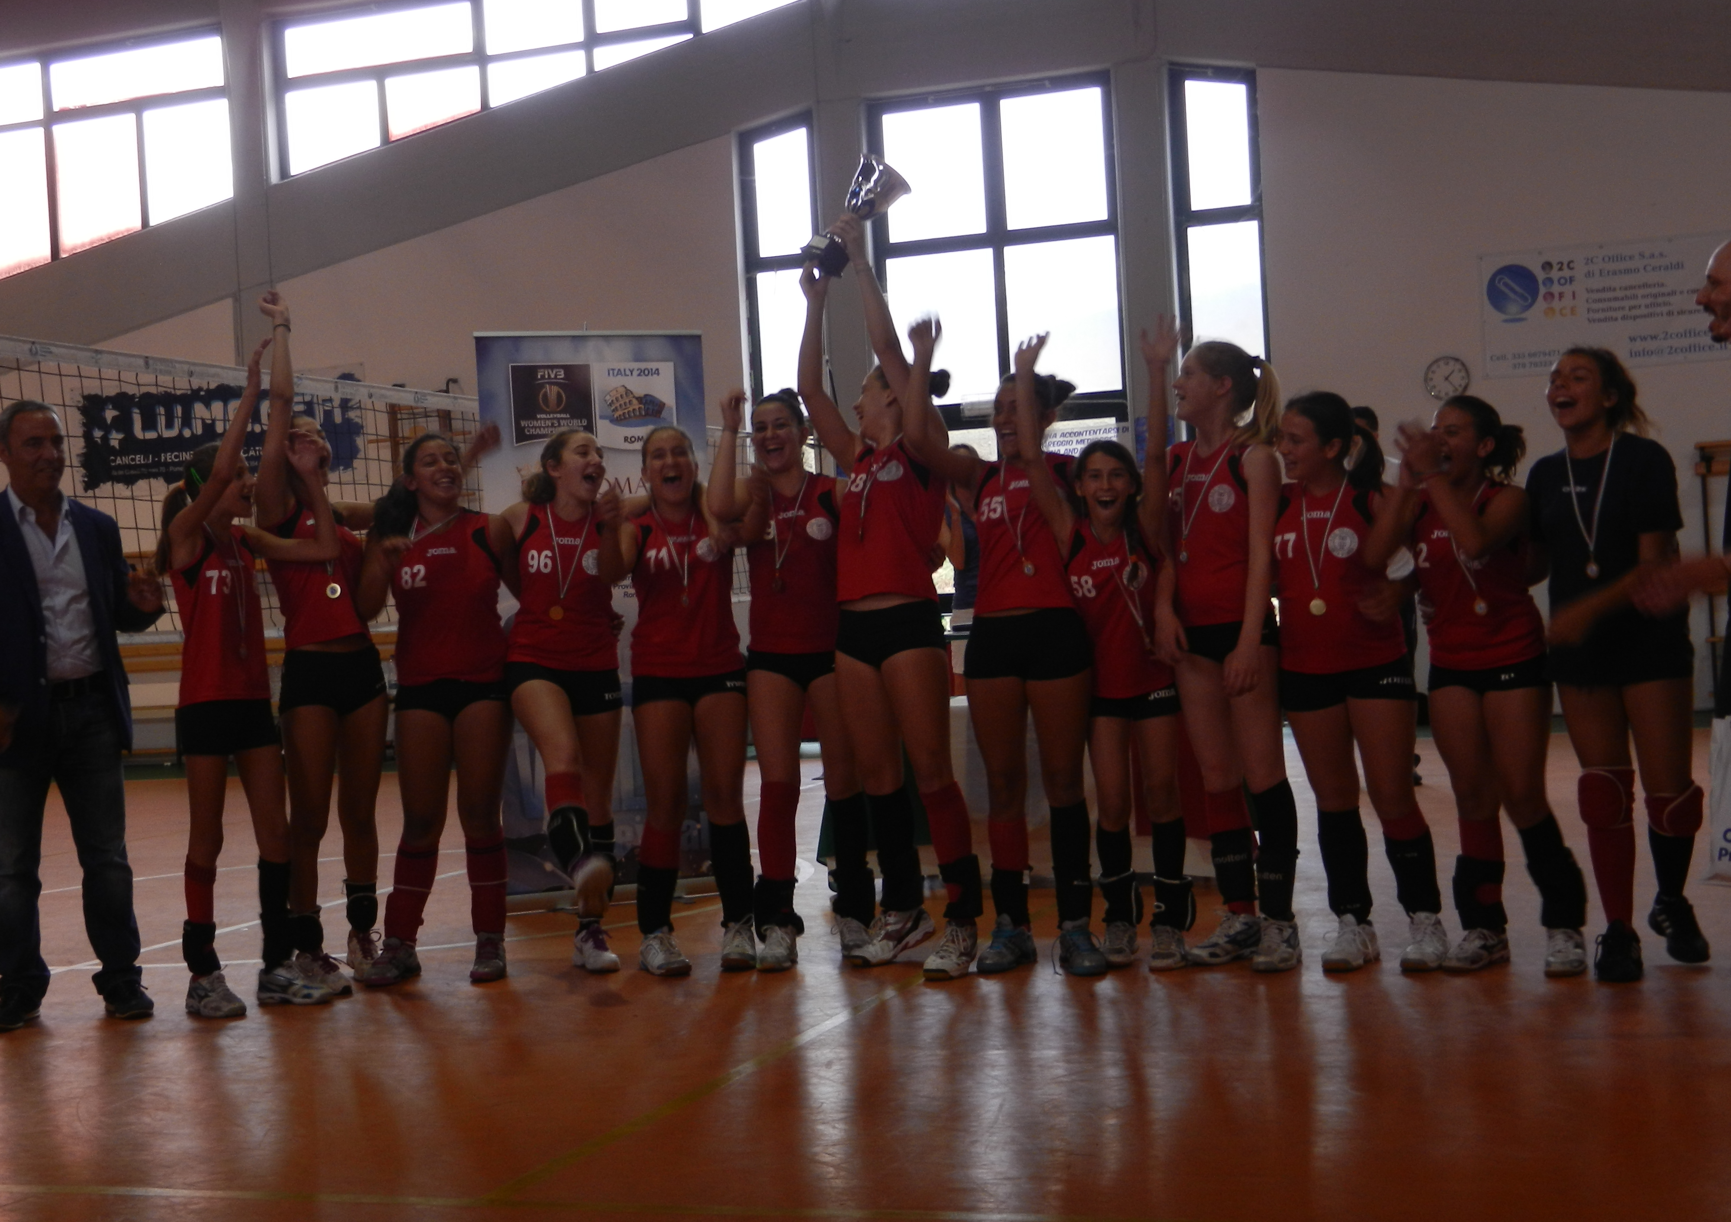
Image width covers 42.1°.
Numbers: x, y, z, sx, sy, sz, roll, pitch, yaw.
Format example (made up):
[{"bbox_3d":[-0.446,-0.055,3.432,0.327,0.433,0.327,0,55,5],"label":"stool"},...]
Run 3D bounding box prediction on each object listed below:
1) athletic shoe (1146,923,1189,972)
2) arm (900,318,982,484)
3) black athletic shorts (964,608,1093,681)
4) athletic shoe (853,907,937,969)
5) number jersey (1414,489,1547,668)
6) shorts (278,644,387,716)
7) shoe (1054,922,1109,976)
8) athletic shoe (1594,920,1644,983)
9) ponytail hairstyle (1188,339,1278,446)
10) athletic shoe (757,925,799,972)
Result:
[{"bbox_3d":[0.844,0.936,6.282,0.105,0.120,0.260,-3,0,12],"label":"athletic shoe"},{"bbox_3d":[0.206,-0.579,6.280,0.240,0.480,0.220,-3,1,10],"label":"arm"},{"bbox_3d":[0.463,0.094,6.390,0.355,0.205,0.240,-3,1,8],"label":"black athletic shorts"},{"bbox_3d":[0.087,0.935,6.571,0.265,0.115,0.100,-16,7,-31],"label":"athletic shoe"},{"bbox_3d":[1.635,-0.088,6.000,0.370,0.490,0.250,-3,0,36],"label":"number jersey"},{"bbox_3d":[-1.615,0.209,6.820,0.320,0.210,0.240,-3,1,-22],"label":"shorts"},{"bbox_3d":[0.594,0.935,6.299,0.105,0.125,0.280,-3,1,-3],"label":"shoe"},{"bbox_3d":[2.016,0.907,6.016,0.108,0.120,0.265,-3,0,24],"label":"athletic shoe"},{"bbox_3d":[1.015,-0.602,6.200,0.230,0.280,0.180,-3,0,-22],"label":"ponytail hairstyle"},{"bbox_3d":[-0.249,0.975,6.604,0.100,0.120,0.265,-3,0,9],"label":"athletic shoe"}]

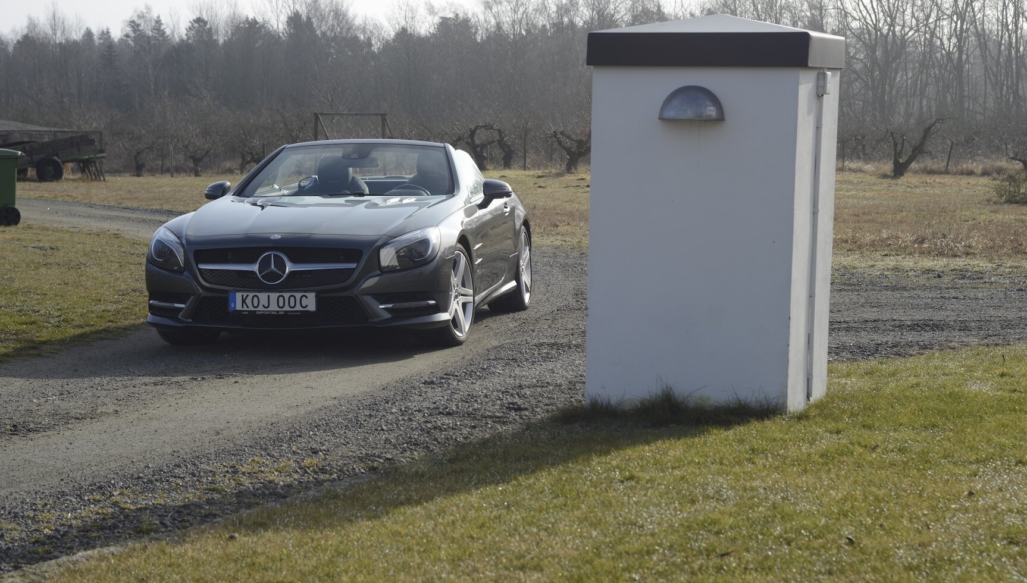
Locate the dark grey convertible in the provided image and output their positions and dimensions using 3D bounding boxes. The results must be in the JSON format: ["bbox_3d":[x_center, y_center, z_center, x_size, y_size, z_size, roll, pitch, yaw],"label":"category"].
[{"bbox_3d":[-1.002,-0.420,13.746,2.000,1.300,4.615,0,4,10],"label":"dark grey convertible"}]

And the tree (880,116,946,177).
[{"bbox_3d":[13.029,-4.714,65.000,2.100,1.930,1.700,0,4,0],"label":"tree"}]

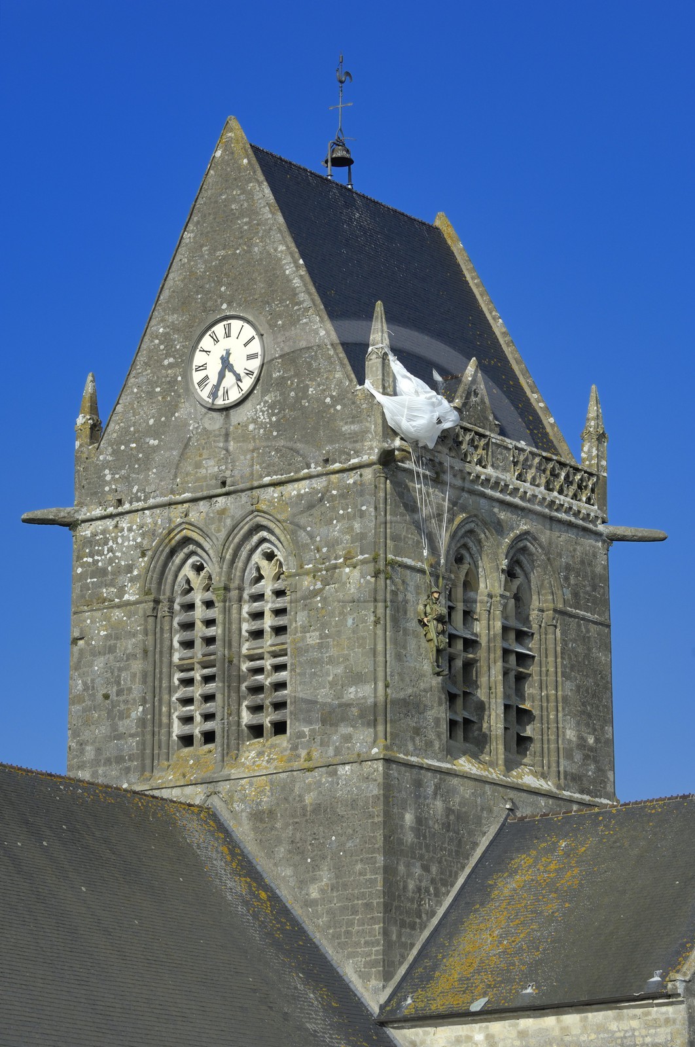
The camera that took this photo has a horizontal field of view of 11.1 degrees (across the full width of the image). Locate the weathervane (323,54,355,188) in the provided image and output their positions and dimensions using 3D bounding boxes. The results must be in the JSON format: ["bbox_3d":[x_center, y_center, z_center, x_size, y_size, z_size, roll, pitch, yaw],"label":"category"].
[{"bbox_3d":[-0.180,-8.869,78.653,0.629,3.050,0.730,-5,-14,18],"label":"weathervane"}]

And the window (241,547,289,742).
[{"bbox_3d":[-1.620,2.408,73.489,1.260,4.200,0.350,-10,-17,36],"label":"window"}]

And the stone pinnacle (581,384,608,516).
[{"bbox_3d":[5.370,-1.592,77.668,0.406,2.906,0.406,-10,-17,36],"label":"stone pinnacle"}]

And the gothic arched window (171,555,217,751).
[{"bbox_3d":[-3.136,2.685,74.600,1.260,4.150,0.350,-10,-17,36],"label":"gothic arched window"}]

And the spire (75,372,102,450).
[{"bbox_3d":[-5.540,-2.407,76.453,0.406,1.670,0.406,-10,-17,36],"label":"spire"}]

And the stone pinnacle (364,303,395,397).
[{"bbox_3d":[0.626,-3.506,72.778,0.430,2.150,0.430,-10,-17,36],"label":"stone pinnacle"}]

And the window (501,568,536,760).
[{"bbox_3d":[3.519,2.947,75.527,0.350,4.350,1.260,-10,-17,36],"label":"window"}]

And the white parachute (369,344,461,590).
[{"bbox_3d":[1.394,-1.102,72.782,1.000,4.900,2.450,-10,-17,36],"label":"white parachute"}]

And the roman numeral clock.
[{"bbox_3d":[-2.569,-3.385,74.869,2.000,2.000,0.160,-10,-17,36],"label":"roman numeral clock"}]

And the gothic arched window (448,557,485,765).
[{"bbox_3d":[2.357,2.668,74.010,0.350,4.350,1.260,-10,-17,36],"label":"gothic arched window"}]

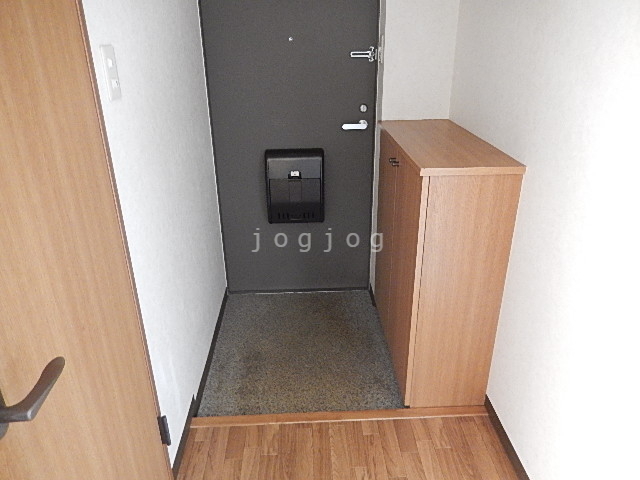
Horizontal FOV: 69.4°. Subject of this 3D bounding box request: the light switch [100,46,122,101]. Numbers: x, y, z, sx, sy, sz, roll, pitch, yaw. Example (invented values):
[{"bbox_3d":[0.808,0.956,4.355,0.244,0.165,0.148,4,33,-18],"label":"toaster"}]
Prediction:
[{"bbox_3d":[-0.503,-0.405,1.120,0.009,0.120,0.069,-1,24,-2],"label":"light switch"}]

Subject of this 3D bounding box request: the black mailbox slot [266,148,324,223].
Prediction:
[{"bbox_3d":[-0.126,-0.280,2.427,0.293,0.375,0.090,-1,24,-2],"label":"black mailbox slot"}]

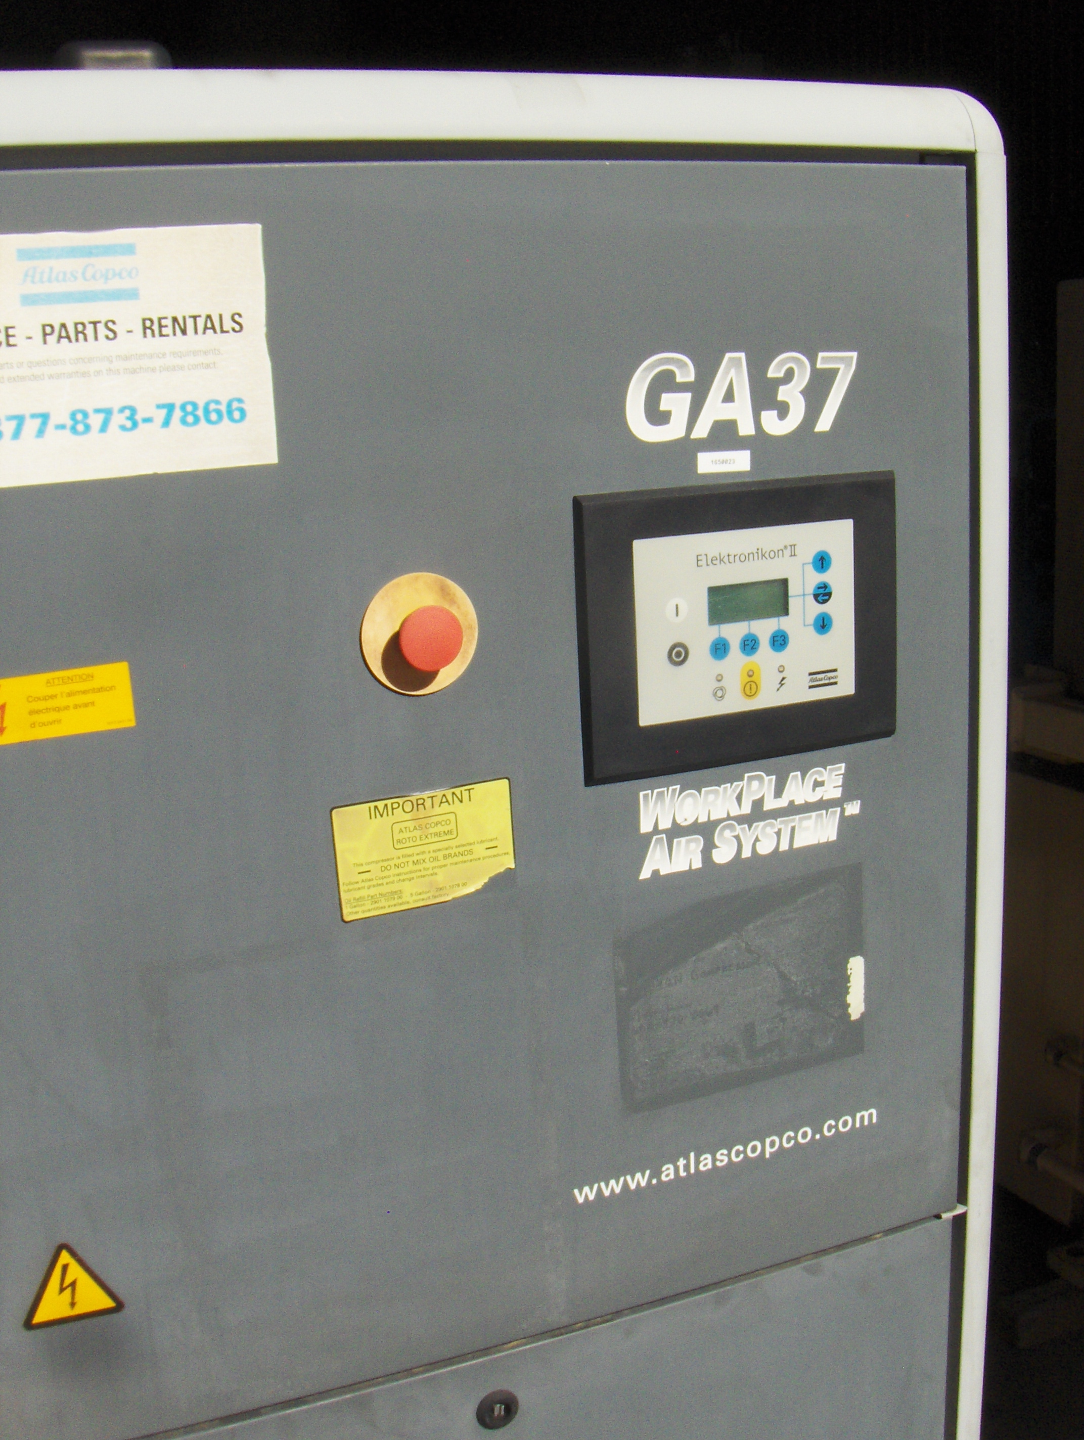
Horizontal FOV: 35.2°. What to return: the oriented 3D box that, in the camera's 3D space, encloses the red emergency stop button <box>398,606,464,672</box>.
[{"bbox_3d":[-0.070,-0.050,1.045,0.040,0.040,0.032,-8,14,-21],"label":"red emergency stop button"}]

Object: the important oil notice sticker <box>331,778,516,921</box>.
[{"bbox_3d":[-0.074,0.083,1.091,0.120,0.076,0.002,-8,14,-21],"label":"important oil notice sticker"}]

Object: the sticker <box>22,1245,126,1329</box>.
[{"bbox_3d":[-0.291,0.346,1.055,0.062,0.054,0.002,-8,14,-21],"label":"sticker"}]

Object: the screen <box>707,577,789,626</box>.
[{"bbox_3d":[0.138,-0.079,1.142,0.061,0.026,0.004,-8,14,-21],"label":"screen"}]

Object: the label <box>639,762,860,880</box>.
[{"bbox_3d":[0.145,0.068,1.181,0.176,0.061,0.002,-8,14,-21],"label":"label"}]

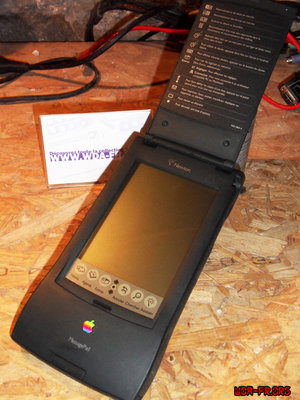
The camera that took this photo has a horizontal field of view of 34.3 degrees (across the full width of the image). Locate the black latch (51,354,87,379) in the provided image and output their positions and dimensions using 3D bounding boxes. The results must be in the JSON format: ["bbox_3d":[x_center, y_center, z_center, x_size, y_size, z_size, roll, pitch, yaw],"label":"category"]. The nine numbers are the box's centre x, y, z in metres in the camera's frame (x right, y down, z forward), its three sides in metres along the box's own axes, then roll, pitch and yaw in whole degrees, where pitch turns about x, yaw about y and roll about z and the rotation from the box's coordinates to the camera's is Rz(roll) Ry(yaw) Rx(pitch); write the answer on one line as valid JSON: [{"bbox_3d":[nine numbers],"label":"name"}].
[{"bbox_3d":[-0.058,0.116,0.338,0.026,0.005,0.007,21,62,15],"label":"black latch"}]

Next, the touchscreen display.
[{"bbox_3d":[-0.003,0.027,0.393,0.075,0.007,0.122,21,60,18],"label":"touchscreen display"}]

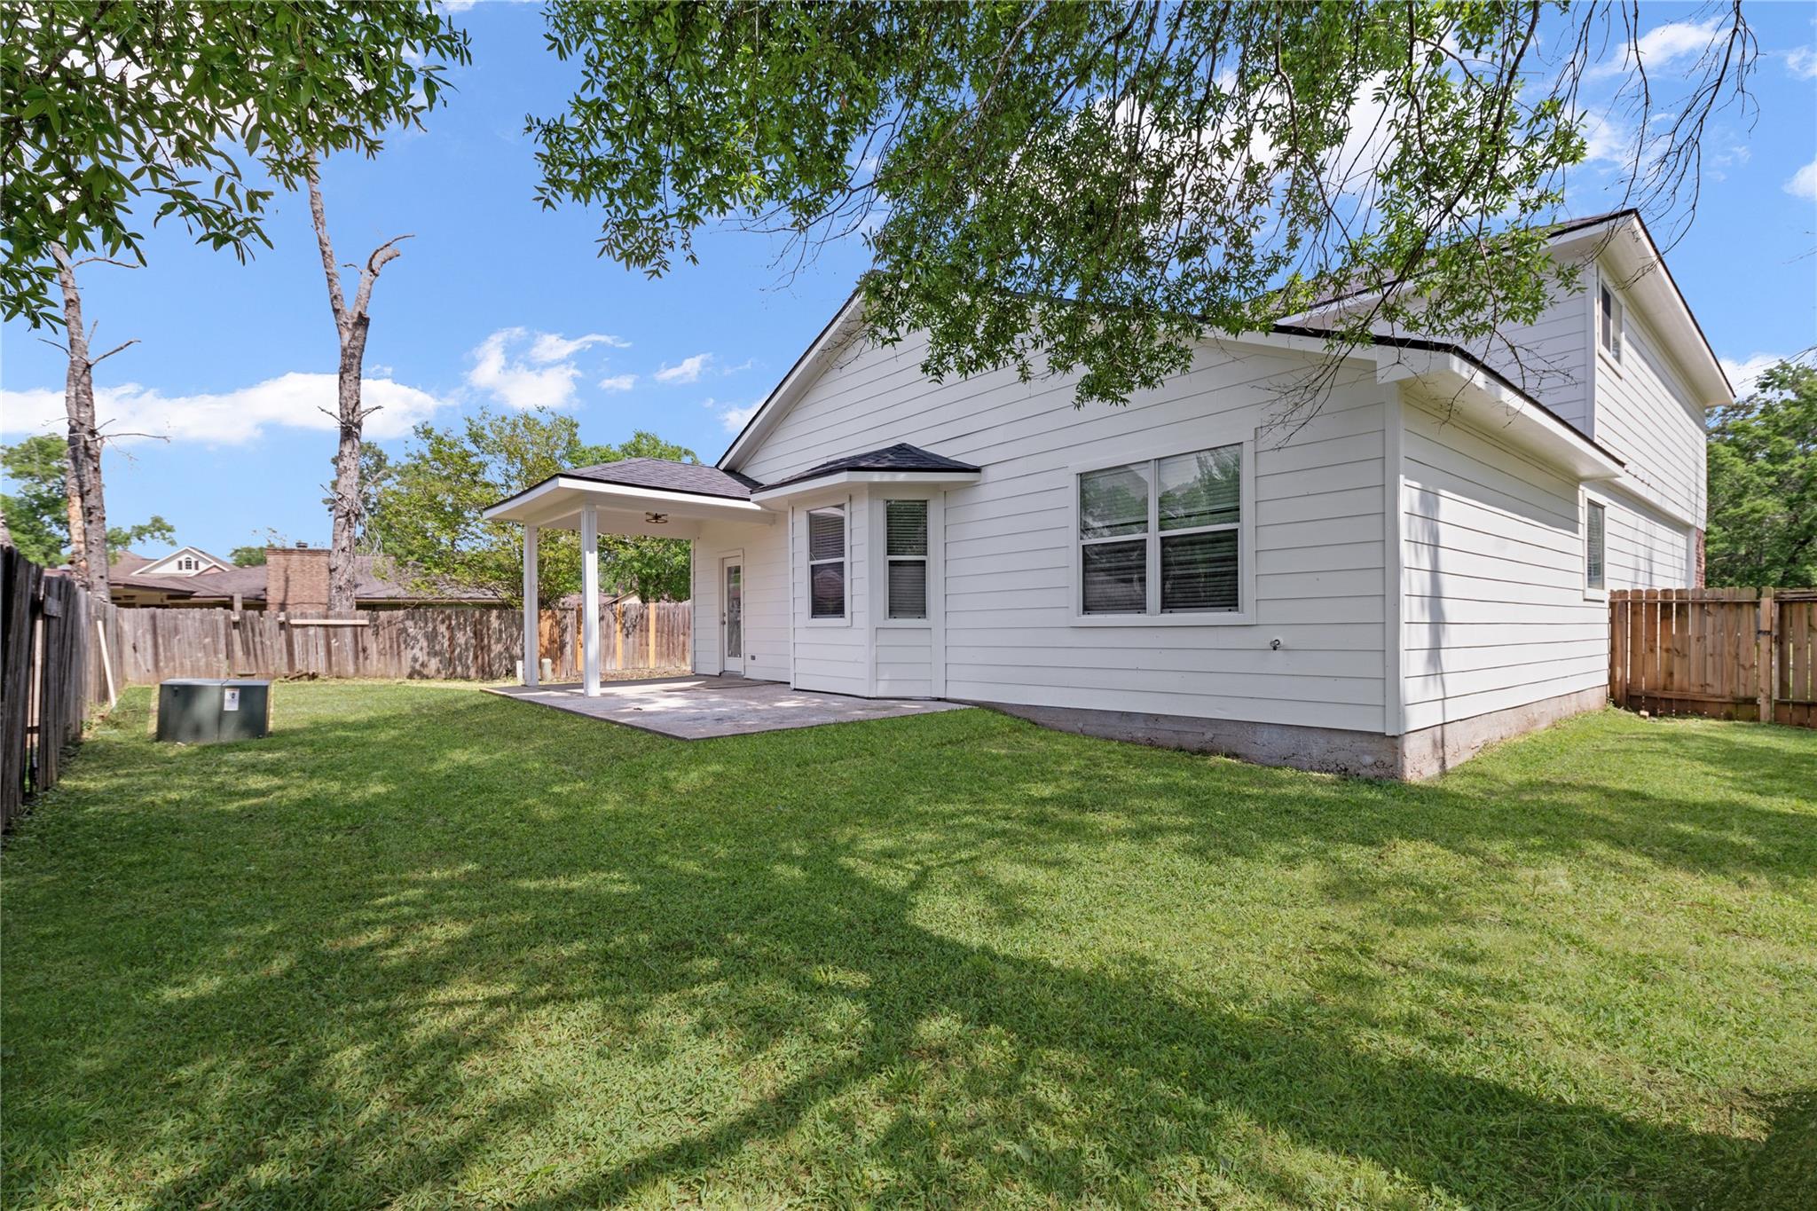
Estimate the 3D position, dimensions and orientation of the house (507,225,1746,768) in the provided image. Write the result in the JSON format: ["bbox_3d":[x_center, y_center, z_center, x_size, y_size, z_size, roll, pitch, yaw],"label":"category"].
[{"bbox_3d":[5.723,-2.974,16.140,23.200,9.400,13.600,1,-3,-40],"label":"house"}]

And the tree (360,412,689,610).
[{"bbox_3d":[-12.200,-2.000,26.300,9.600,8.500,8.600,0,-2,-25],"label":"tree"}]

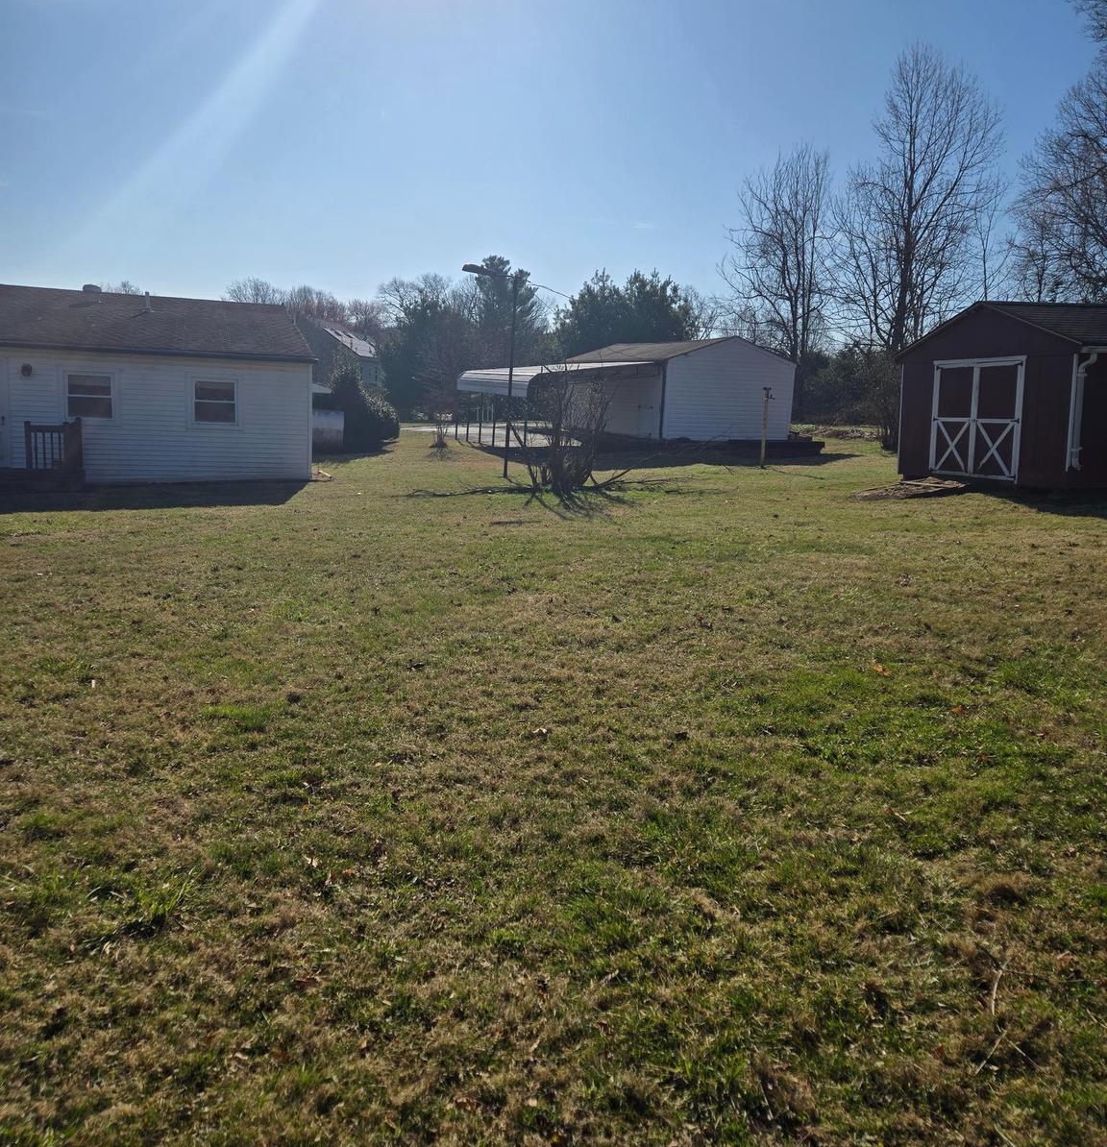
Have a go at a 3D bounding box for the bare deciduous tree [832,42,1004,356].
[{"bbox_3d":[14.681,-13.392,39.558,6.800,14.639,6.800,2,11,0],"label":"bare deciduous tree"}]

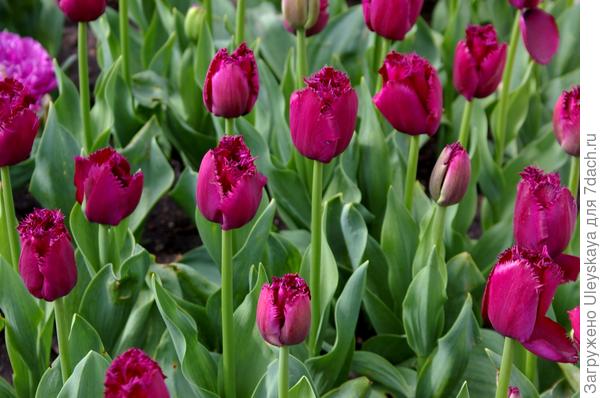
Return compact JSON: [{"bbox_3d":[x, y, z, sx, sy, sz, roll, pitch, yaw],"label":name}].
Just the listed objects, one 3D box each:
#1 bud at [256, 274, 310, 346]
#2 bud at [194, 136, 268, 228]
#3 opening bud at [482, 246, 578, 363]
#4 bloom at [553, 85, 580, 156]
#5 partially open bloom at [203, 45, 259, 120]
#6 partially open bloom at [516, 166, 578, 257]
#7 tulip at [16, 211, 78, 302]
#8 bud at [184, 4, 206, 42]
[{"bbox_3d":[-0.013,0.090,1.420,0.044,0.058,0.044,0,30,0],"label":"bud"},{"bbox_3d":[-0.058,-0.014,1.480,0.058,0.078,0.056,2,30,0],"label":"bud"},{"bbox_3d":[0.185,0.084,1.400,0.077,0.090,0.062,9,30,0],"label":"opening bud"},{"bbox_3d":[0.252,-0.071,1.610,0.040,0.066,0.040,0,30,0],"label":"bloom"},{"bbox_3d":[-0.065,-0.111,1.630,0.052,0.068,0.052,0,30,0],"label":"partially open bloom"},{"bbox_3d":[0.209,0.011,1.490,0.052,0.075,0.052,-9,30,0],"label":"partially open bloom"},{"bbox_3d":[-0.208,0.046,1.440,0.048,0.073,0.048,0,30,0],"label":"tulip"},{"bbox_3d":[-0.112,-0.189,1.880,0.025,0.043,0.025,0,30,0],"label":"bud"}]

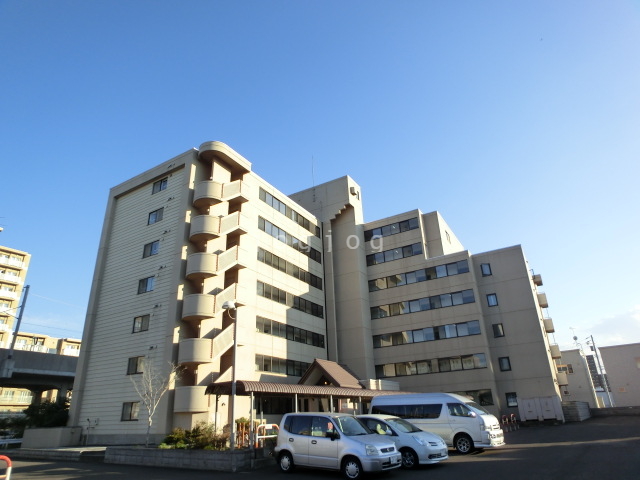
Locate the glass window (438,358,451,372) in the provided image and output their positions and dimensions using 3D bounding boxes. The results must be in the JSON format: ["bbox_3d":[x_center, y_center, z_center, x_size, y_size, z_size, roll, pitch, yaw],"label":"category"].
[{"bbox_3d":[11.410,11.419,35.395,1.030,1.190,0.120,-16,-27,26],"label":"glass window"}]

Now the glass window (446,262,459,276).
[{"bbox_3d":[12.756,2.832,37.163,1.000,1.200,0.150,-16,-26,26],"label":"glass window"}]

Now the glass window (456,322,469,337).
[{"bbox_3d":[12.905,8.123,34.991,1.000,1.200,0.150,-16,-26,26],"label":"glass window"}]

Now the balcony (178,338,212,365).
[{"bbox_3d":[-8.176,7.152,24.599,2.350,1.439,1.300,-15,-27,29],"label":"balcony"}]

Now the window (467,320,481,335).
[{"bbox_3d":[13.705,7.869,34.484,1.000,1.170,0.150,-15,-26,26],"label":"window"}]

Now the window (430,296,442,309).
[{"bbox_3d":[10.784,5.824,36.050,0.937,1.186,0.120,-15,-27,29],"label":"window"}]

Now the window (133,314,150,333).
[{"bbox_3d":[-12.714,6.017,27.742,1.680,1.170,0.150,-16,-26,26],"label":"window"}]

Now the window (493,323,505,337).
[{"bbox_3d":[16.590,8.415,36.017,0.840,1.220,0.120,-16,-27,26],"label":"window"}]

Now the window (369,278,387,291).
[{"bbox_3d":[5.989,4.622,39.824,2.042,1.167,0.120,-15,-27,29],"label":"window"}]

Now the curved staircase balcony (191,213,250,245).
[{"bbox_3d":[-7.839,-0.991,29.611,2.290,2.900,4.070,-16,-27,26],"label":"curved staircase balcony"}]

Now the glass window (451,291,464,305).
[{"bbox_3d":[12.810,5.464,36.009,1.000,1.170,0.150,-15,-26,26],"label":"glass window"}]

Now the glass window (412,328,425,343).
[{"bbox_3d":[9.312,9.079,36.648,1.030,1.200,0.120,-15,-27,27],"label":"glass window"}]

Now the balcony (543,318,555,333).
[{"bbox_3d":[25.024,9.422,42.328,1.000,1.250,2.000,-15,-27,27],"label":"balcony"}]

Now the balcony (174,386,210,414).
[{"bbox_3d":[-8.105,9.692,23.481,2.350,1.388,1.300,-15,-27,29],"label":"balcony"}]

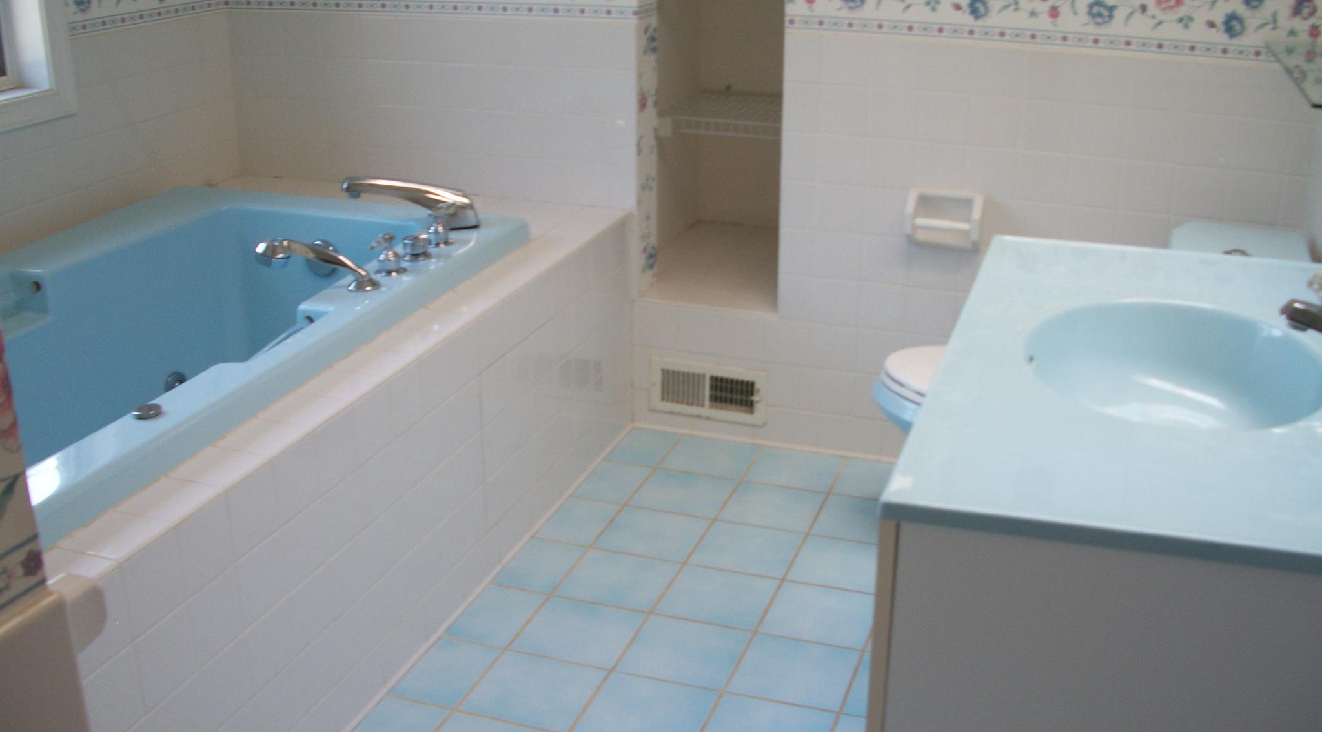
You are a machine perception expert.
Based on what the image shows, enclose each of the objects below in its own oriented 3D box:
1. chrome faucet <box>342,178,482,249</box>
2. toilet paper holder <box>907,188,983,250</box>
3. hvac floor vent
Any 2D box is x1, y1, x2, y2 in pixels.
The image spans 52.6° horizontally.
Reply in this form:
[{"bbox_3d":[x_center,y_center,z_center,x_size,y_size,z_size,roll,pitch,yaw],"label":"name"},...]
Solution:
[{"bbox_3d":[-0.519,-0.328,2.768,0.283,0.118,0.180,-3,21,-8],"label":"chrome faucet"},{"bbox_3d":[0.604,-0.302,2.851,0.157,0.124,0.070,7,22,18],"label":"toilet paper holder"},{"bbox_3d":[0.109,0.065,3.205,0.293,0.142,0.020,7,22,18],"label":"hvac floor vent"}]

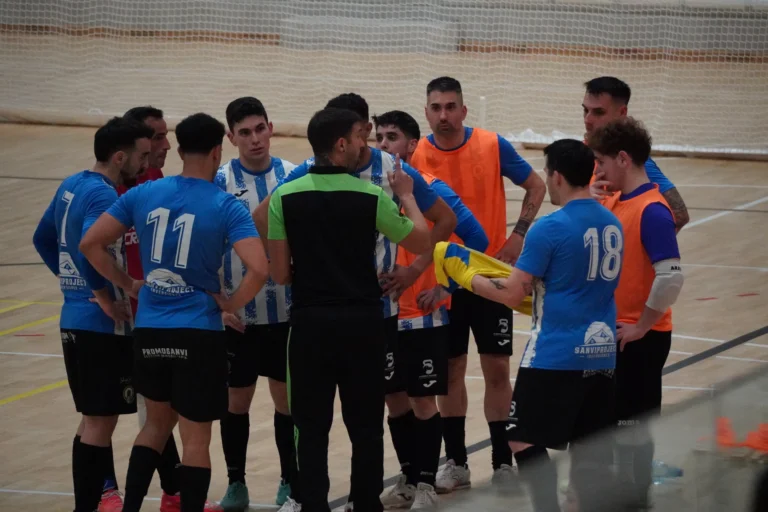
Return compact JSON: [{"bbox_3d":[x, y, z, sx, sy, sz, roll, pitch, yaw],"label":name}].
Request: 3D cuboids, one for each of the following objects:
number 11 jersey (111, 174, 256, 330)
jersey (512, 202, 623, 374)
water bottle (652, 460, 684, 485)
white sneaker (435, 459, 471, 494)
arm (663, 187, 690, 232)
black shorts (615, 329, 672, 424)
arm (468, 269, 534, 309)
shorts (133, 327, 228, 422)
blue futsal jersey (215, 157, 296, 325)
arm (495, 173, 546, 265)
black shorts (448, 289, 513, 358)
[{"bbox_3d":[-0.834,-0.012,33.200,0.590,0.660,0.320,3,6,22],"label":"number 11 jersey"},{"bbox_3d":[0.752,0.116,32.500,0.330,0.680,0.500,6,8,42],"label":"jersey"},{"bbox_3d":[1.173,0.959,35.452,0.310,0.090,0.090,1,6,2],"label":"water bottle"},{"bbox_3d":[0.291,0.956,34.600,0.110,0.120,0.290,5,11,26],"label":"white sneaker"},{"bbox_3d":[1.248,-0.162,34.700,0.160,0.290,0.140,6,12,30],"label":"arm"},{"bbox_3d":[1.058,0.492,33.600,0.320,0.420,0.370,3,10,16],"label":"black shorts"},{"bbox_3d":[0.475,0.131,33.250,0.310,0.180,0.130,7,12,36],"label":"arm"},{"bbox_3d":[-0.847,0.481,33.400,0.400,0.410,0.290,4,11,20],"label":"shorts"},{"bbox_3d":[-0.538,-0.067,34.400,0.480,0.720,0.290,0,6,-12],"label":"blue futsal jersey"},{"bbox_3d":[0.597,-0.168,35.050,0.220,0.410,0.180,2,6,10],"label":"arm"},{"bbox_3d":[0.382,0.234,35.050,0.380,0.420,0.280,2,6,12],"label":"black shorts"}]

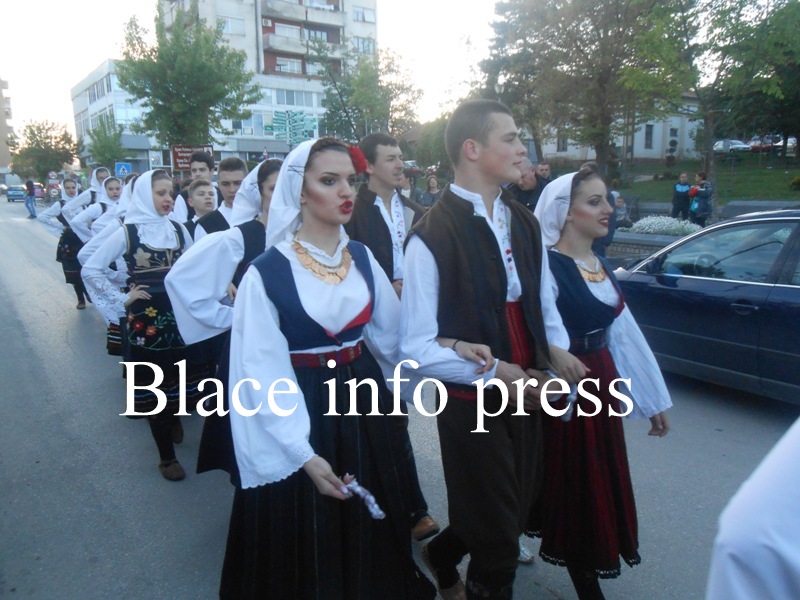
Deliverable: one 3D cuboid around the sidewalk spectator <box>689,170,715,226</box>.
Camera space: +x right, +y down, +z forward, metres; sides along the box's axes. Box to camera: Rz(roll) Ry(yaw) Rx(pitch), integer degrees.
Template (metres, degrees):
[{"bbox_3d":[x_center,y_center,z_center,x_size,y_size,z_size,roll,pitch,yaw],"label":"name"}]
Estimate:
[{"bbox_3d":[6.852,-2.062,13.657,0.500,1.680,0.500,4,12,18],"label":"sidewalk spectator"}]

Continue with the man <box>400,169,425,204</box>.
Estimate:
[{"bbox_3d":[0.211,-1.274,10.143,0.500,1.730,0.320,6,13,29],"label":"man"}]

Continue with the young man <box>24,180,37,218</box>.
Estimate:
[{"bbox_3d":[-16.262,-4.404,26.445,0.400,1.710,0.480,6,13,30],"label":"young man"}]

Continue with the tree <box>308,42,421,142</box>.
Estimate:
[{"bbox_3d":[-1.712,-8.145,28.980,5.400,8.100,5.200,0,11,0],"label":"tree"}]

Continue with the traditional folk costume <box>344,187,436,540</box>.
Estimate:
[{"bbox_3d":[-0.038,0.300,2.675,0.520,1.540,0.450,-8,13,-35],"label":"traditional folk costume"}]

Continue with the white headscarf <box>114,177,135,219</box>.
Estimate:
[{"bbox_3d":[-1.794,-0.689,4.022,0.250,0.310,0.270,-8,14,-36],"label":"white headscarf"}]

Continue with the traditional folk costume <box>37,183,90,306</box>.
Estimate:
[{"bbox_3d":[-4.273,-0.715,7.654,0.660,1.620,0.450,-6,13,-29],"label":"traditional folk costume"}]

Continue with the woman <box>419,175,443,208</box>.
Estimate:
[{"bbox_3d":[0.563,-1.368,10.736,0.500,1.650,0.300,1,11,6],"label":"woman"}]

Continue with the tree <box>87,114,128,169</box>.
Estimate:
[{"bbox_3d":[-17.126,-7.981,35.123,2.400,5.500,2.400,-8,13,-34],"label":"tree"}]

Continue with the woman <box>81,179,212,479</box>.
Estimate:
[{"bbox_3d":[-1.331,0.146,3.205,0.600,1.640,0.450,-9,14,-39],"label":"woman"}]

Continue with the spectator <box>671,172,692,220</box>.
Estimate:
[{"bbox_3d":[6.678,-2.134,14.254,0.540,1.730,0.330,4,12,19],"label":"spectator"}]

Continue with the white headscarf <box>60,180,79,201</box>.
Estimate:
[{"bbox_3d":[-4.133,-1.373,7.526,0.220,0.270,0.250,-6,13,-29],"label":"white headscarf"}]

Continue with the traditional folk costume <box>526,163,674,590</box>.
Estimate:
[{"bbox_3d":[0.712,0.242,2.155,0.500,1.350,0.400,-8,14,-36],"label":"traditional folk costume"}]

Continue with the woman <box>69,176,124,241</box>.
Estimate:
[{"bbox_3d":[-3.250,-0.525,6.723,0.720,1.672,0.420,-6,13,-29],"label":"woman"}]

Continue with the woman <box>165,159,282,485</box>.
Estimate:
[{"bbox_3d":[-0.672,0.245,2.614,0.600,1.670,0.450,-8,14,-37],"label":"woman"}]

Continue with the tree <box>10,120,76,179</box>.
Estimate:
[{"bbox_3d":[-32.970,-12.836,55.573,5.800,7.249,5.800,-8,13,-34],"label":"tree"}]

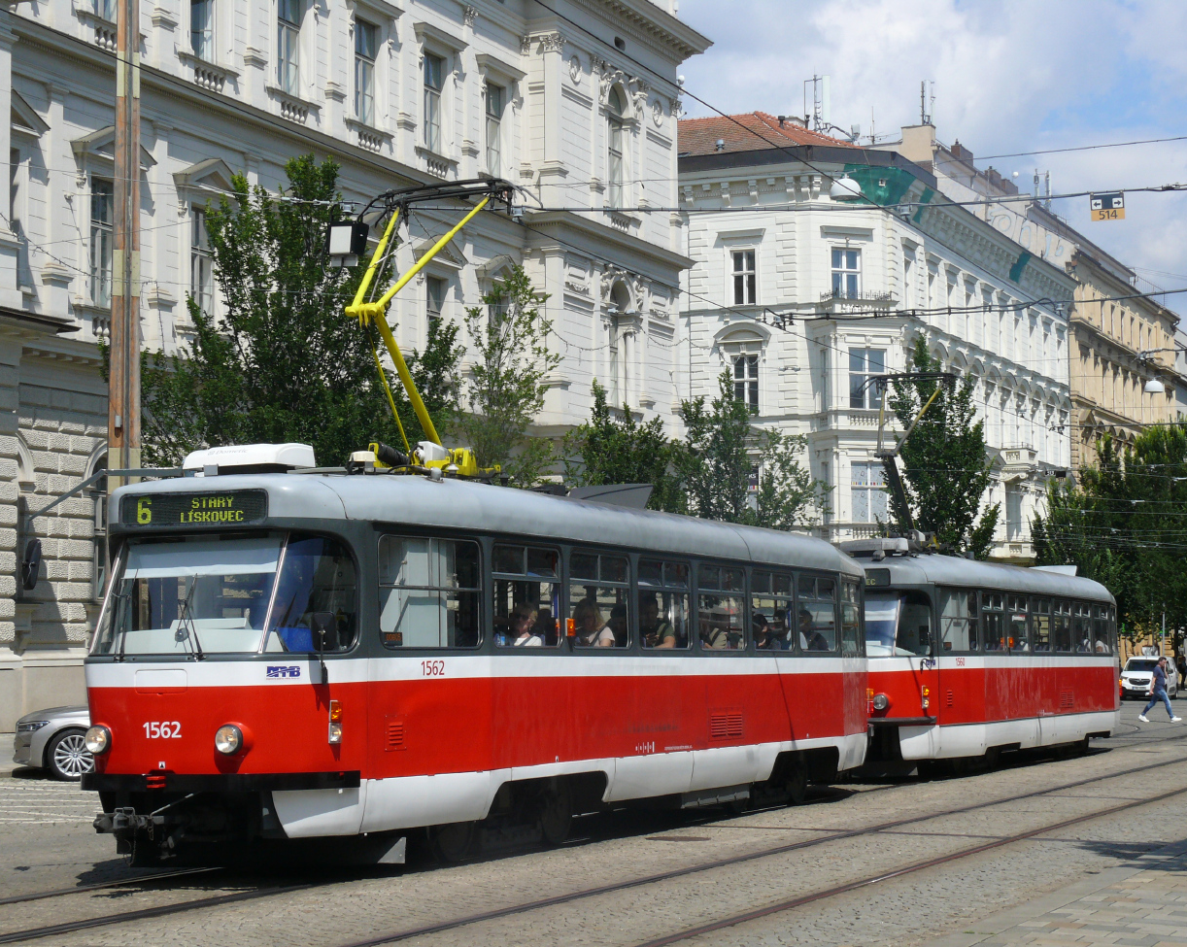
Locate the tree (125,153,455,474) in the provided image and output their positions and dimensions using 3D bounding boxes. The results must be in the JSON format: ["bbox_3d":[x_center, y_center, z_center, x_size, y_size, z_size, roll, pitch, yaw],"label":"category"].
[{"bbox_3d":[-5.359,-0.487,41.603,6.000,10.660,6.000,-2,-4,23],"label":"tree"}]

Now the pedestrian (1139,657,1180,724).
[{"bbox_3d":[15.161,5.779,61.557,1.050,1.740,0.550,-2,-4,19],"label":"pedestrian"}]

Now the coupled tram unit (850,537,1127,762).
[{"bbox_3d":[6.065,2.970,36.396,2.500,3.250,14.300,-3,-5,24],"label":"coupled tram unit"}]

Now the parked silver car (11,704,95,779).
[{"bbox_3d":[-5.771,3.504,32.552,5.100,1.480,1.900,1,-4,-22],"label":"parked silver car"}]

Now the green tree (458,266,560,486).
[{"bbox_3d":[-1.787,0.501,49.840,2.900,10.050,2.900,-2,-4,23],"label":"green tree"}]

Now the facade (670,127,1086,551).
[{"bbox_3d":[10.120,-2.205,106.949,17.000,25.000,35.700,-2,-4,23],"label":"facade"}]

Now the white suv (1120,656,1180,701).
[{"bbox_3d":[23.302,8.500,96.600,1.870,1.830,4.400,-2,-4,22],"label":"white suv"}]

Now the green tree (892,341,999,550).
[{"bbox_3d":[12.380,1.606,80.202,4.000,12.830,4.000,-2,-4,23],"label":"green tree"}]

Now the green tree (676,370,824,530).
[{"bbox_3d":[4.321,1.910,63.948,4.200,9.550,4.200,-2,-4,23],"label":"green tree"}]

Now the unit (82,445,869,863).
[{"bbox_3d":[-0.156,1.842,22.651,2.500,3.250,14.400,-3,-5,24],"label":"unit"}]

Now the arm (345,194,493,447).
[{"bbox_3d":[-1.613,-1.358,19.775,1.200,2.300,1.650,-3,-5,24],"label":"arm"}]

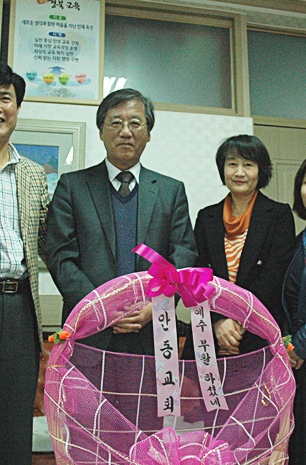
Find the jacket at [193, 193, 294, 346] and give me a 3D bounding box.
[{"bbox_3d":[0.339,0.141,1.978,0.440,0.610,0.300,-2,-7,14],"label":"jacket"}]

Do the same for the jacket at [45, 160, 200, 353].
[{"bbox_3d":[-0.108,0.091,1.792,0.530,0.710,0.340,1,-7,-7],"label":"jacket"}]

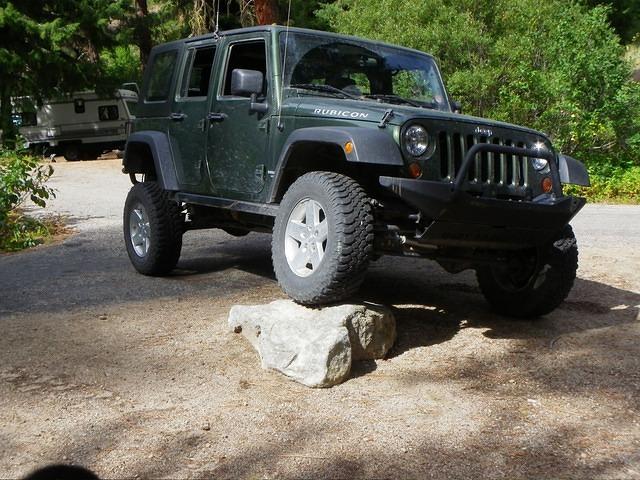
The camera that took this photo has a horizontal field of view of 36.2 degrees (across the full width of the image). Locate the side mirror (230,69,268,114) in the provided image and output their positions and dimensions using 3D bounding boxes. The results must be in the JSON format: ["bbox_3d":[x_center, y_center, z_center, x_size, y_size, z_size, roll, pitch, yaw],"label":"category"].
[{"bbox_3d":[-0.454,-0.981,6.486,0.240,0.270,0.160,4,3,-29],"label":"side mirror"}]

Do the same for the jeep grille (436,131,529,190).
[{"bbox_3d":[0.954,-0.468,5.794,0.680,0.280,0.080,4,-3,-29],"label":"jeep grille"}]

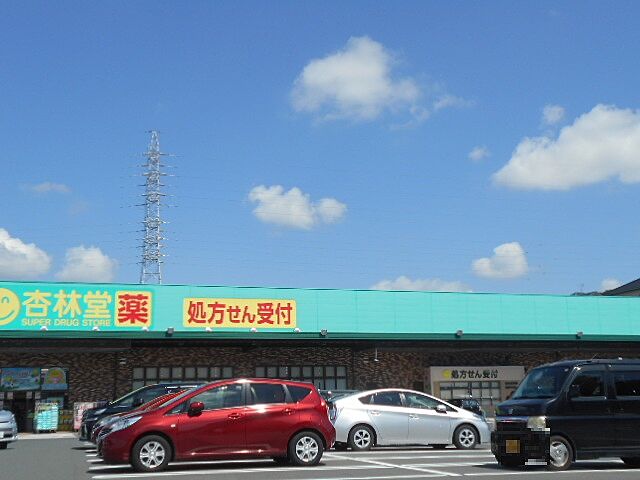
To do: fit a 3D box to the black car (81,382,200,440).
[{"bbox_3d":[-4.280,4.950,23.050,4.820,1.790,1.820,2,-12,-16],"label":"black car"}]

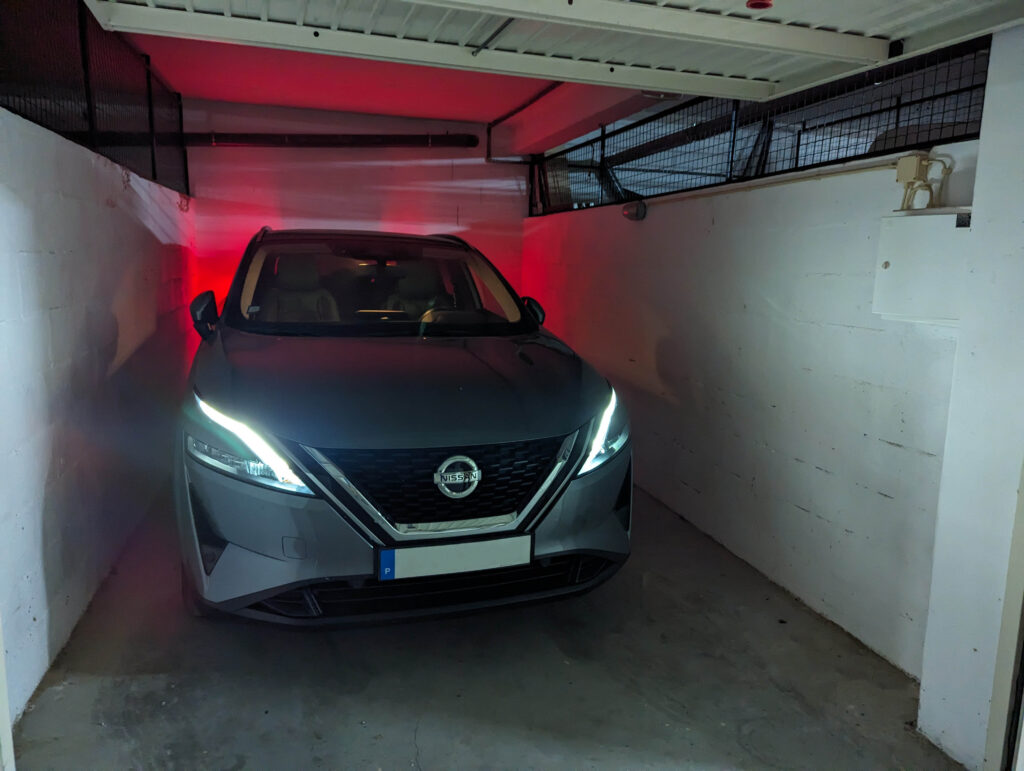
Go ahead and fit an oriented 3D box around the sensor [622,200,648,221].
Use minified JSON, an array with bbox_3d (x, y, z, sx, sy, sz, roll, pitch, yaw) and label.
[{"bbox_3d":[0.779,-1.129,4.576,0.130,0.130,0.130,-1,10,-16],"label":"sensor"}]

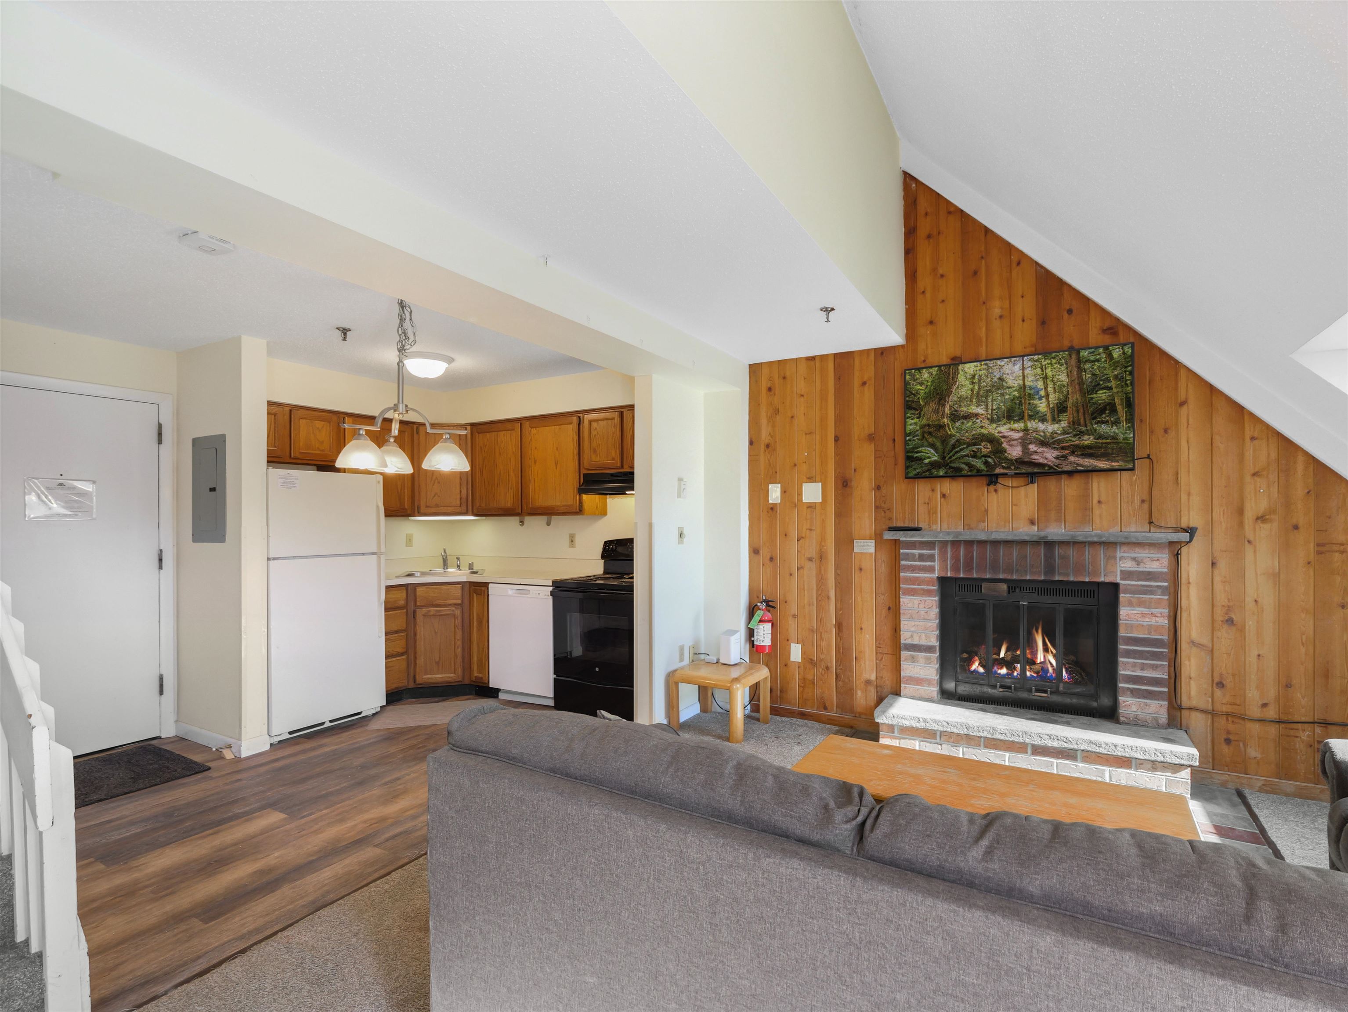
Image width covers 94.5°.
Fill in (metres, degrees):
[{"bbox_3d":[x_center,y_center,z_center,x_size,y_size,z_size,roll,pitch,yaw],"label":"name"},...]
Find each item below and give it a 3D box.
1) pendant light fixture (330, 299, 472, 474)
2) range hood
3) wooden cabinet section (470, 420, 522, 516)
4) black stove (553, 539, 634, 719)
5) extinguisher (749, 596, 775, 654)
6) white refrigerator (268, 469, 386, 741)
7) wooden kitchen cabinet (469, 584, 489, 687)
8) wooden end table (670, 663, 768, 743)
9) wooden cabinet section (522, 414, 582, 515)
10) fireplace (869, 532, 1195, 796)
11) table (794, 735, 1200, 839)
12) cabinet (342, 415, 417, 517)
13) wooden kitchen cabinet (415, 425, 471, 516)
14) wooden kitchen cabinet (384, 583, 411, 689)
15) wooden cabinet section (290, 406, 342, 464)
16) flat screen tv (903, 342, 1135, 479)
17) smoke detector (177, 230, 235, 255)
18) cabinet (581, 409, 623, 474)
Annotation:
[{"bbox_3d":[-1.168,-0.584,2.665,0.520,0.866,0.520,-1,-1,0],"label":"pendant light fixture"},{"bbox_3d":[-0.298,-0.179,4.562,0.753,0.150,0.400,-1,-1,29],"label":"range hood"},{"bbox_3d":[-1.376,-0.299,5.191,0.562,0.763,0.327,-1,-1,29],"label":"wooden cabinet section"},{"bbox_3d":[-0.356,0.850,4.433,0.760,1.170,0.670,-1,-1,29],"label":"black stove"},{"bbox_3d":[0.598,0.797,4.191,0.160,0.383,0.128,-1,-1,27],"label":"extinguisher"},{"bbox_3d":[-2.497,0.619,4.144,0.750,1.665,0.750,-1,-1,29],"label":"white refrigerator"},{"bbox_3d":[-1.313,0.963,4.924,0.200,0.760,0.600,-1,-1,27],"label":"wooden kitchen cabinet"},{"bbox_3d":[0.299,1.243,4.045,0.505,0.370,0.460,-1,-1,31],"label":"wooden end table"},{"bbox_3d":[-0.868,-0.306,4.911,0.598,0.763,0.327,-1,-1,29],"label":"wooden cabinet section"},{"bbox_3d":[1.896,0.785,3.397,1.455,1.263,0.365,-1,-1,27],"label":"fireplace"},{"bbox_3d":[1.082,1.202,2.208,1.210,0.420,0.500,-1,-1,30],"label":"table"},{"bbox_3d":[-2.377,-0.296,4.876,0.325,0.768,0.605,-1,-1,29],"label":"cabinet"},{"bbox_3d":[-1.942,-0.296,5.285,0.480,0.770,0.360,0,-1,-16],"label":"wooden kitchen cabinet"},{"bbox_3d":[-2.306,0.975,4.659,0.625,0.782,0.305,-1,-1,29],"label":"wooden kitchen cabinet"},{"bbox_3d":[-2.637,-0.485,4.444,0.328,0.370,0.397,-1,-1,29],"label":"wooden cabinet section"},{"bbox_3d":[1.909,-0.505,3.523,1.120,0.655,0.070,-1,-1,27],"label":"flat screen tv"},{"bbox_3d":[-1.703,-0.970,2.279,0.125,0.045,0.130,-1,-1,27],"label":"smoke detector"},{"bbox_3d":[-0.440,-0.475,4.684,0.392,0.448,0.325,-1,-1,29],"label":"cabinet"}]

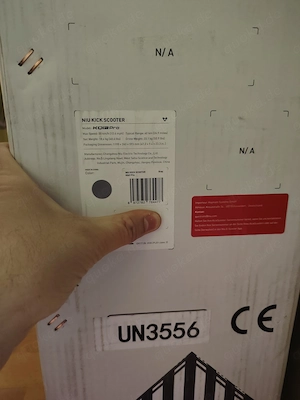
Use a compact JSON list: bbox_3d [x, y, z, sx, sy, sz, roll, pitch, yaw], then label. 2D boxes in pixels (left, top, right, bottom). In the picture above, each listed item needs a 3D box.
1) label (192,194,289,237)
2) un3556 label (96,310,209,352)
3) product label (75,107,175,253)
[{"bbox_3d":[0.076,0.013,0.235,0.082,0.036,0.002,-1,15,-4],"label":"label"},{"bbox_3d":[0.003,0.122,0.258,0.108,0.038,0.002,-1,15,-4],"label":"un3556 label"},{"bbox_3d":[-0.017,-0.011,0.220,0.075,0.114,0.002,-1,15,-4],"label":"product label"}]

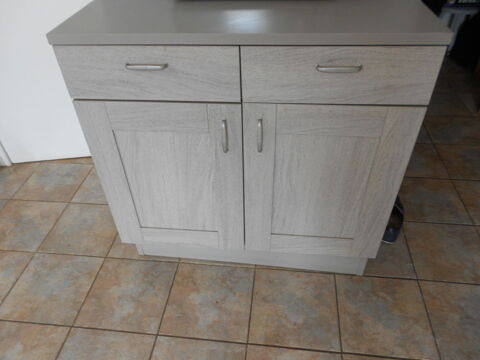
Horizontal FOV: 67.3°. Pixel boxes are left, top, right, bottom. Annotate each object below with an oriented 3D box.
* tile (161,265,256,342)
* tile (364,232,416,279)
[{"bbox_3d":[-0.108,0.438,1.311,0.301,0.010,0.301,3,40,6],"label":"tile"},{"bbox_3d":[0.531,0.269,1.479,0.302,0.010,0.302,3,40,6],"label":"tile"}]

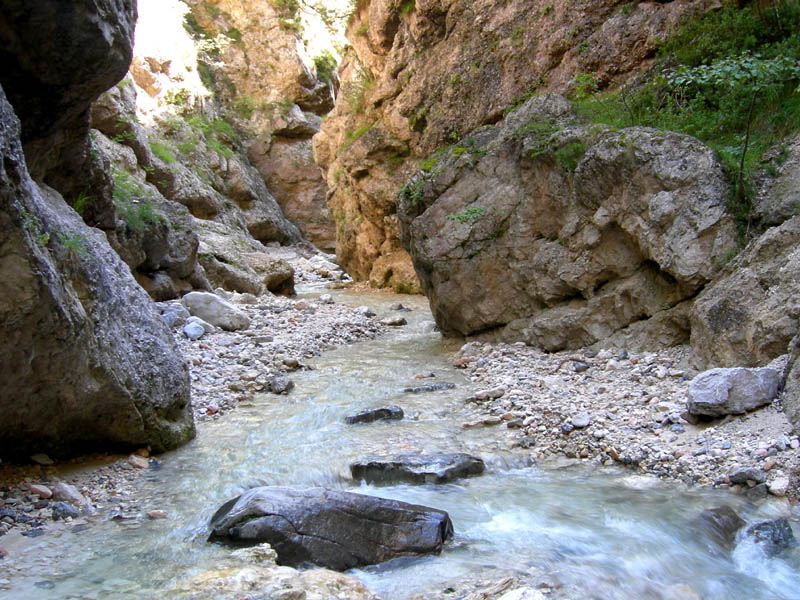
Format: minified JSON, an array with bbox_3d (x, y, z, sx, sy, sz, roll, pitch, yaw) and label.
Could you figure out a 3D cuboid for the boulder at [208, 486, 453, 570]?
[{"bbox_3d":[-0.324,1.080,3.966,1.164,0.315,0.515,0,4,5],"label":"boulder"}]

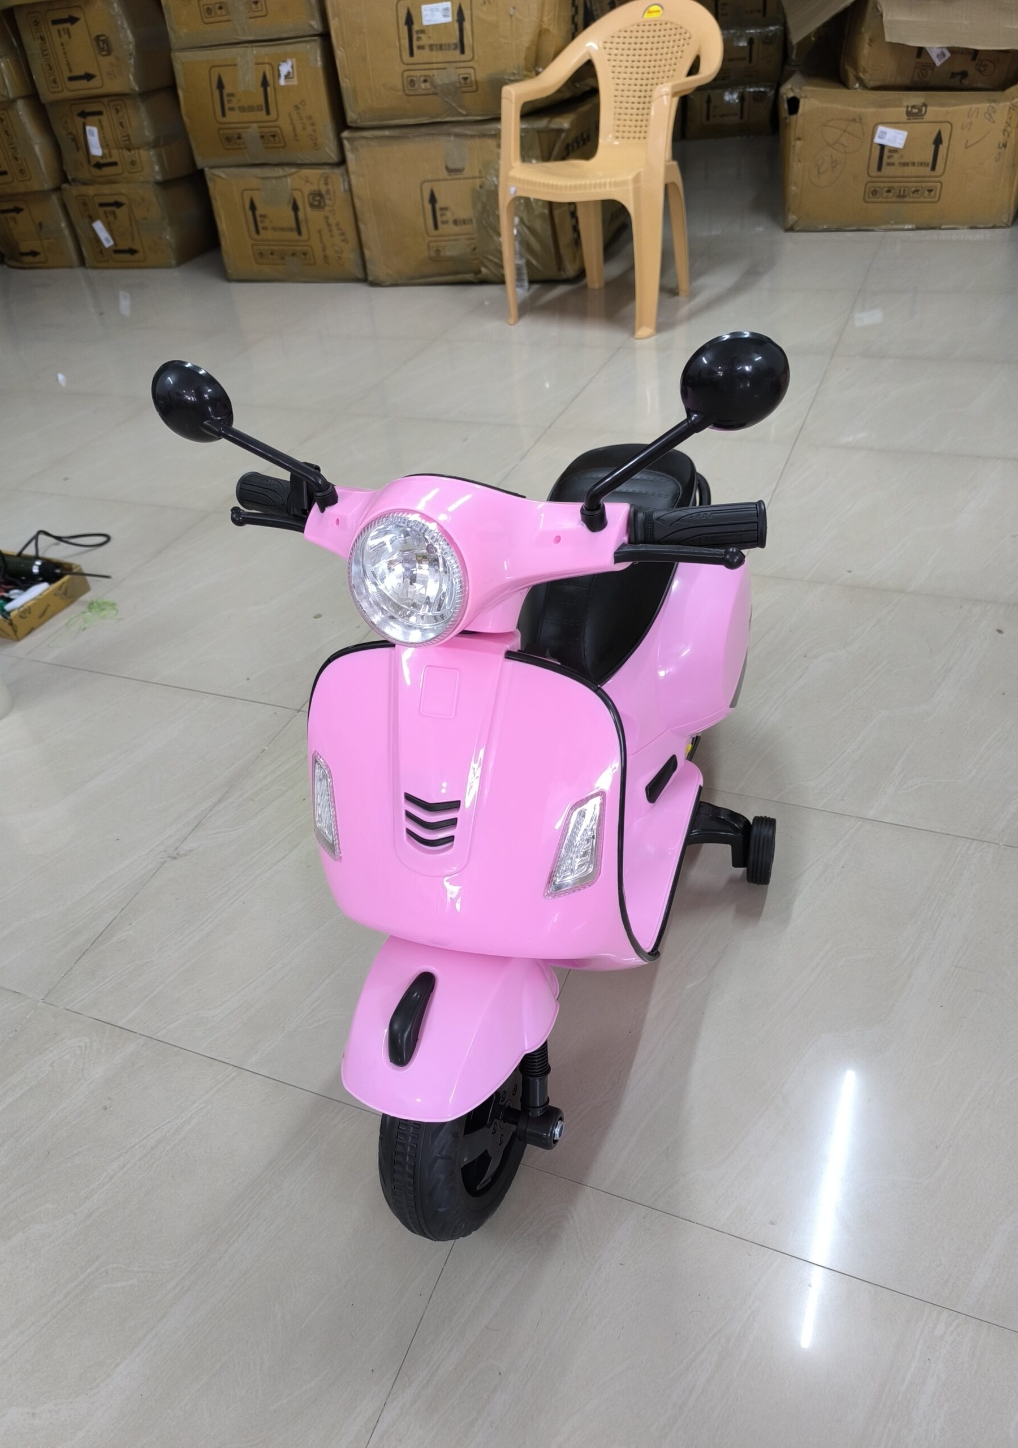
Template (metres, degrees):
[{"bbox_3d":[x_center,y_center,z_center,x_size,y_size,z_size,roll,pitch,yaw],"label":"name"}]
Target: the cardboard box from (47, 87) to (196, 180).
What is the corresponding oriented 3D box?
[{"bbox_3d":[-1.607,-2.599,4.210,0.460,0.298,0.620,8,41,18],"label":"cardboard box"}]

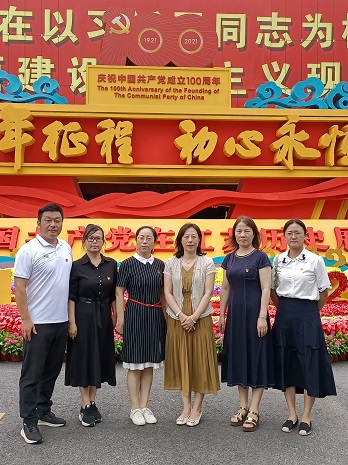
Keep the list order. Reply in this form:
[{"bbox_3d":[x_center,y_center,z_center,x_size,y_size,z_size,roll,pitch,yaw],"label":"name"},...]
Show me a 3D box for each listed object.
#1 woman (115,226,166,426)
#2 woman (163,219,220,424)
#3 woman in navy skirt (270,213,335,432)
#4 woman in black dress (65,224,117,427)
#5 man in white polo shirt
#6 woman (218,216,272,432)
[{"bbox_3d":[-0.265,0.735,4.320,0.420,1.570,0.320,0,-1,-7],"label":"woman"},{"bbox_3d":[0.149,0.720,4.320,0.450,1.600,0.340,0,-1,2],"label":"woman"},{"bbox_3d":[1.002,0.706,4.140,0.490,1.625,0.360,0,-1,19],"label":"woman in navy skirt"},{"bbox_3d":[-0.667,0.728,4.320,0.430,1.585,0.330,0,-1,-16],"label":"woman in black dress"},{"bbox_3d":[-0.984,0.645,4.050,0.470,1.745,0.420,0,-1,-21],"label":"man in white polo shirt"},{"bbox_3d":[0.567,0.697,4.230,0.440,1.645,0.340,0,-1,10],"label":"woman"}]

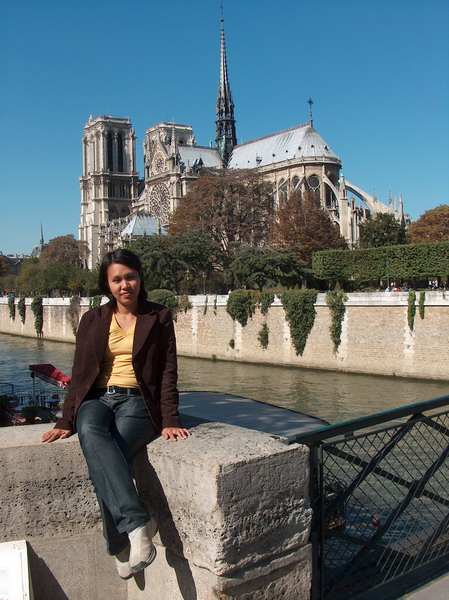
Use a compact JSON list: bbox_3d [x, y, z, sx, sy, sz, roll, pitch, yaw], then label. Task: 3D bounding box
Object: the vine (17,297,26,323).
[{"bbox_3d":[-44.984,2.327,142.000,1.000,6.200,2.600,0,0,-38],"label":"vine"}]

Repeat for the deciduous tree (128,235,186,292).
[{"bbox_3d":[-12.562,-5.653,115.000,10.800,11.800,10.500,0,0,0],"label":"deciduous tree"}]

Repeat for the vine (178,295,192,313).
[{"bbox_3d":[-5.942,0.529,97.479,0.500,2.689,2.699,-3,2,-41],"label":"vine"}]

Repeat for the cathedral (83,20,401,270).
[{"bbox_3d":[-0.155,-49.393,208.028,48.000,96.000,129.000,-3,2,-35],"label":"cathedral"}]

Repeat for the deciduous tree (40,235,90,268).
[{"bbox_3d":[-44.722,-9.028,178.000,14.000,18.500,13.500,0,0,0],"label":"deciduous tree"}]

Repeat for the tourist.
[{"bbox_3d":[-0.473,0.419,2.710,0.650,1.300,0.640,0,0,3],"label":"tourist"}]

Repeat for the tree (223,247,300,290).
[{"bbox_3d":[6.480,-4.398,104.110,12.659,8.578,12.659,-2,1,0],"label":"tree"}]

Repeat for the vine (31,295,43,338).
[{"bbox_3d":[-41.835,3.626,142.559,1.000,8.760,3.750,-3,2,-36],"label":"vine"}]

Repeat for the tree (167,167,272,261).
[{"bbox_3d":[-0.141,-12.816,123.320,20.346,24.873,20.346,-2,1,0],"label":"tree"}]

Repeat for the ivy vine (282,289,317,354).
[{"bbox_3d":[9.330,2.870,80.114,0.800,8.013,5.226,-3,2,-42],"label":"ivy vine"}]

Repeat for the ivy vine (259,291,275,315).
[{"bbox_3d":[5.080,0.302,77.500,0.600,2.900,2.100,0,0,-42],"label":"ivy vine"}]

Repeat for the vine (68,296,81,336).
[{"bbox_3d":[-29.597,3.221,126.403,0.800,7.780,3.047,-3,2,-38],"label":"vine"}]

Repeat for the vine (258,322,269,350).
[{"bbox_3d":[4.717,4.414,77.500,0.400,3.400,1.300,0,0,-42],"label":"vine"}]

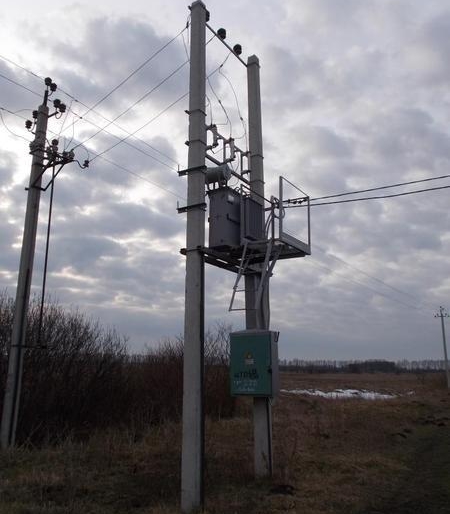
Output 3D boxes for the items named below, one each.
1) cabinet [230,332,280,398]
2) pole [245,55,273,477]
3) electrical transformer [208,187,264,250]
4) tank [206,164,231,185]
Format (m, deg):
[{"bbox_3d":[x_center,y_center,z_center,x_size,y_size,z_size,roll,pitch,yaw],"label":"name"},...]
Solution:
[{"bbox_3d":[0.474,1.671,8.118,0.700,0.950,0.300,-7,-14,30],"label":"cabinet"},{"bbox_3d":[0.555,-0.118,8.706,0.220,7.094,0.175,-8,-14,30],"label":"pole"},{"bbox_3d":[0.119,-0.470,7.832,0.700,0.900,1.000,-7,-14,30],"label":"electrical transformer"},{"bbox_3d":[-0.168,-1.203,7.672,0.480,0.260,0.260,-7,-14,30],"label":"tank"}]

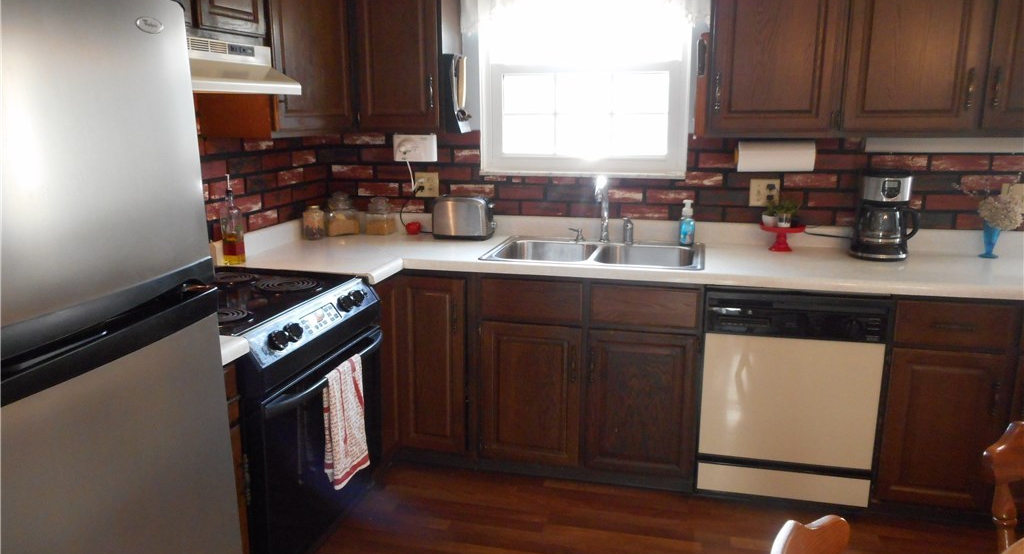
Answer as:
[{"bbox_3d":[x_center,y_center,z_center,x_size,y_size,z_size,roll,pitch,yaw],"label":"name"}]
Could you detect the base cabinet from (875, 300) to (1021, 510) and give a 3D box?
[{"bbox_3d":[1.554,0.422,2.829,0.391,0.860,0.595,3,12,14],"label":"base cabinet"}]

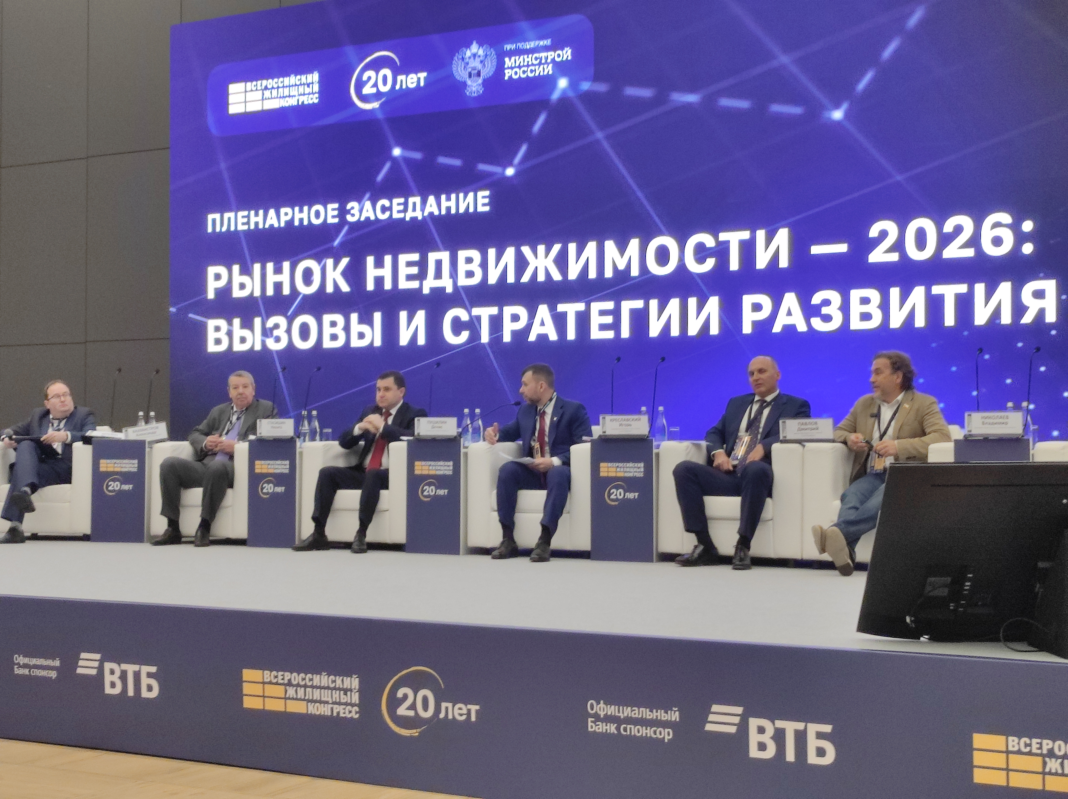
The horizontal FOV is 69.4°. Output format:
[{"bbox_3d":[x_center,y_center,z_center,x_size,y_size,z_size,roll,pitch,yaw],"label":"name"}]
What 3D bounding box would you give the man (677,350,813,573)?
[{"bbox_3d":[1.227,0.329,4.455,0.749,1.180,0.769,-1,-2,22],"label":"man"}]

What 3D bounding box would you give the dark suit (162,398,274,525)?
[{"bbox_3d":[-2.157,0.399,5.359,0.597,0.830,0.709,-1,-2,15],"label":"dark suit"}]

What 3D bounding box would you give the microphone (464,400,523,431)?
[{"bbox_3d":[-0.273,0.132,5.013,0.420,0.235,0.060,0,-1,2],"label":"microphone"}]

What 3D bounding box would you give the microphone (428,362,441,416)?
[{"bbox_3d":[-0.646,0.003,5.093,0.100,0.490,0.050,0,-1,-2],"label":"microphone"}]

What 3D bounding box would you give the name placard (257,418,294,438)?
[{"bbox_3d":[-1.762,0.196,5.295,0.290,0.135,0.080,-1,-1,15],"label":"name placard"}]

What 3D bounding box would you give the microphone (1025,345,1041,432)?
[{"bbox_3d":[2.719,-0.043,4.209,0.100,0.490,0.050,0,-1,-2],"label":"microphone"}]

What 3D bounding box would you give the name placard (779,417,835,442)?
[{"bbox_3d":[1.493,0.164,4.210,0.287,0.130,0.091,-1,-2,15],"label":"name placard"}]

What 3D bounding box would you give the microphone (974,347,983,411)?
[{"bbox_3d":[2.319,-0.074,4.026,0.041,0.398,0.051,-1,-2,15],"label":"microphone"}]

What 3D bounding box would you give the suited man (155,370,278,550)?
[{"bbox_3d":[-2.277,0.397,5.611,0.718,1.232,0.739,-1,-1,7],"label":"suited man"}]

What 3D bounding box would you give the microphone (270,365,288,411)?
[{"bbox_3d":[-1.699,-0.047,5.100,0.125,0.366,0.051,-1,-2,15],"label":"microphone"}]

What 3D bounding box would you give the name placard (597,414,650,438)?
[{"bbox_3d":[0.552,0.165,4.686,0.297,0.140,0.080,-1,-1,15],"label":"name placard"}]

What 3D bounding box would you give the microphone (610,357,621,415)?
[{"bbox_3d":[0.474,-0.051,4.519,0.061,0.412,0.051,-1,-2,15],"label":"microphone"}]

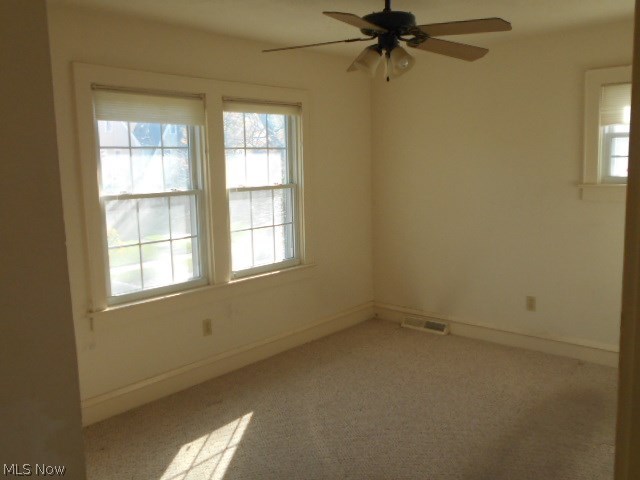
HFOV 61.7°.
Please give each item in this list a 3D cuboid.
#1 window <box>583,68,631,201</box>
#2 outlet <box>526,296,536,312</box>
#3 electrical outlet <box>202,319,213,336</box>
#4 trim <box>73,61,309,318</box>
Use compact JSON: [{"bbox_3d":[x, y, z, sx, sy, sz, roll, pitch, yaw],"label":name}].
[{"bbox_3d":[2.089,-0.679,3.428,0.767,0.880,0.080,5,10,42],"label":"window"},{"bbox_3d":[1.601,0.485,4.064,0.072,0.119,0.012,5,10,42],"label":"outlet"},{"bbox_3d":[-0.765,0.595,3.640,0.012,0.119,0.072,5,10,42],"label":"electrical outlet"},{"bbox_3d":[-0.680,-0.373,3.626,0.080,1.392,1.860,5,10,42],"label":"trim"}]

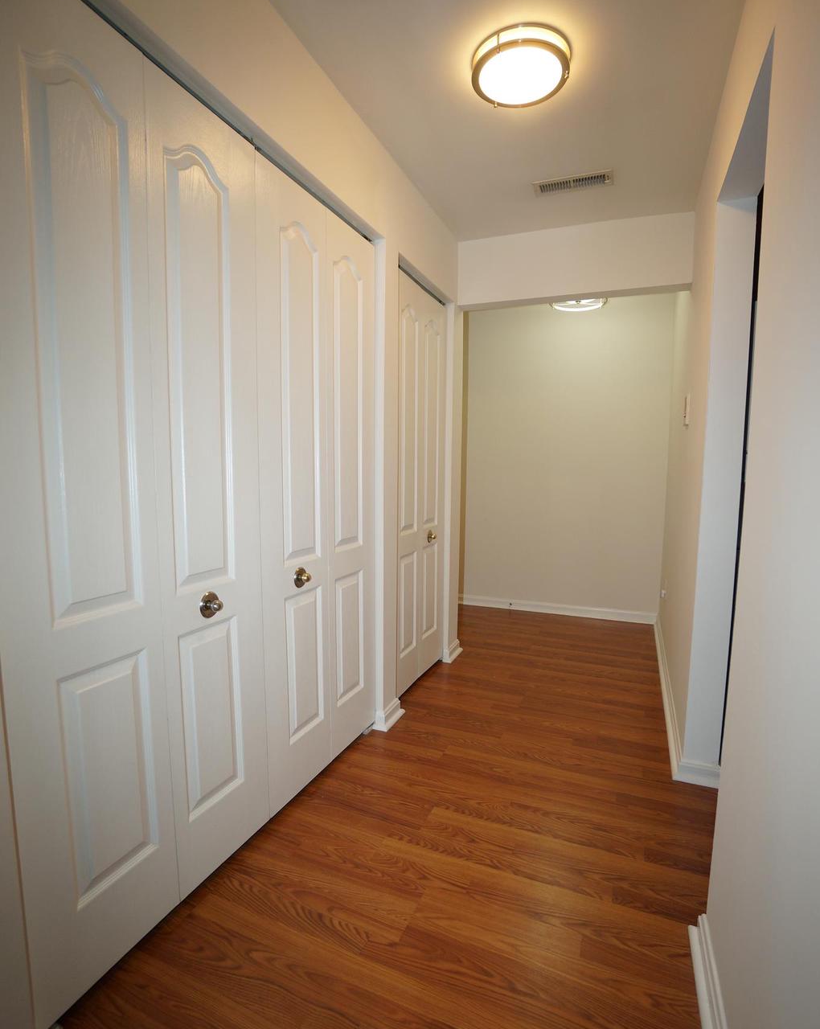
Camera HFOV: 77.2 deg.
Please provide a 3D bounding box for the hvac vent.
[{"bbox_3d":[0.734,-1.479,2.313,0.338,0.015,0.126,3,6,23],"label":"hvac vent"}]

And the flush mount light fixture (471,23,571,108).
[{"bbox_3d":[0.348,-1.387,1.613,0.300,0.069,0.300,0,5,0],"label":"flush mount light fixture"}]

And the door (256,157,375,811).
[{"bbox_3d":[-0.312,-0.064,1.896,0.040,2.027,0.722,3,6,23],"label":"door"}]

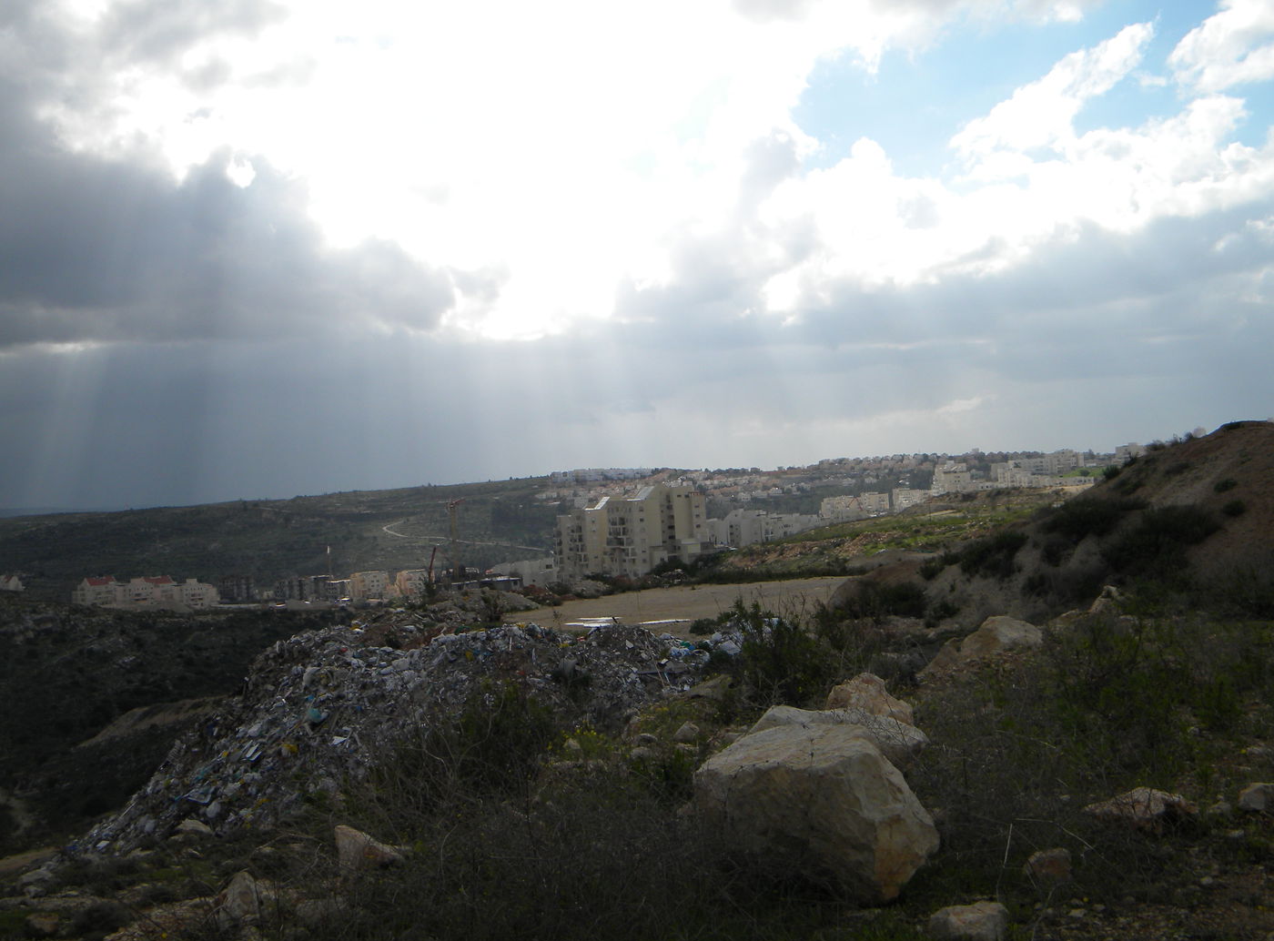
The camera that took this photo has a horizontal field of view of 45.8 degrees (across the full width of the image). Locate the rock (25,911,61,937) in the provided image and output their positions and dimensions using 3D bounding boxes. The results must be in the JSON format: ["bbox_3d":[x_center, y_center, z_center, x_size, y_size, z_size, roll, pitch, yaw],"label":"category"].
[{"bbox_3d":[-3.305,2.529,8.400,0.200,0.145,0.170,-3,0,0],"label":"rock"}]

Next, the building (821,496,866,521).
[{"bbox_3d":[122.584,23.448,900.000,25.000,16.500,15.000,-3,0,12],"label":"building"}]

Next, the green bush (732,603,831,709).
[{"bbox_3d":[1.216,1.521,12.500,0.850,0.900,0.800,-3,0,0],"label":"green bush"}]

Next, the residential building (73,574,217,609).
[{"bbox_3d":[-297.838,73.328,915.000,82.000,17.500,18.000,-3,0,-9],"label":"residential building"}]

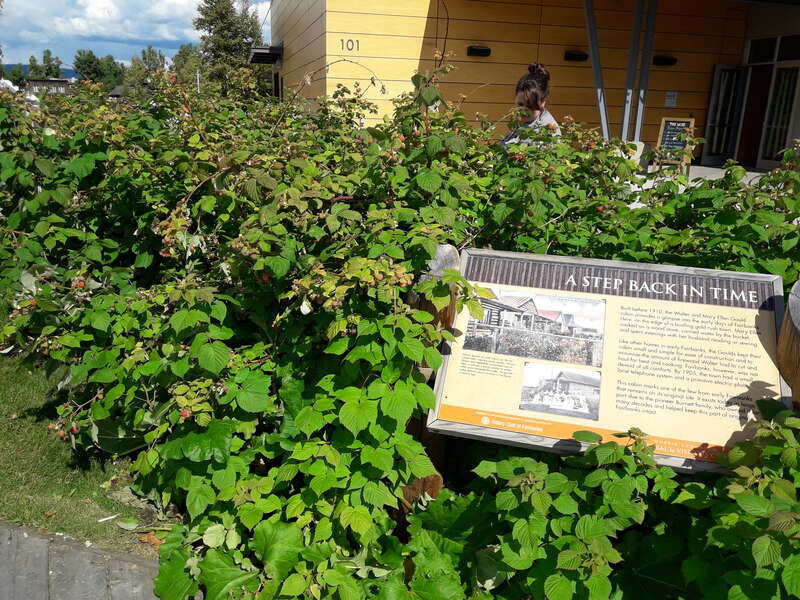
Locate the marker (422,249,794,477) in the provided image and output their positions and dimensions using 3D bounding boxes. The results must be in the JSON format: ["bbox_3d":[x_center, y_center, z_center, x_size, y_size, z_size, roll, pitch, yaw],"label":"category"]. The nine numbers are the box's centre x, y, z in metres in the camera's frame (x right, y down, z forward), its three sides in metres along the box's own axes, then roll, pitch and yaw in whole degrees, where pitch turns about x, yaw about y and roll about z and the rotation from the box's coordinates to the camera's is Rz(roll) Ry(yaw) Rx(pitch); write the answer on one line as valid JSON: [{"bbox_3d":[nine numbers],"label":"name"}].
[{"bbox_3d":[0.602,0.156,1.893,0.950,0.050,0.610,5,60,15],"label":"marker"}]

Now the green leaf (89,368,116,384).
[{"bbox_3d":[-1.172,0.299,2.550,0.108,0.022,0.078,-6,50,-25],"label":"green leaf"}]

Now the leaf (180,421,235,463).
[{"bbox_3d":[-0.654,0.481,2.200,0.170,0.040,0.150,-1,44,-15],"label":"leaf"}]

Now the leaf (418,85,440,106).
[{"bbox_3d":[0.121,-0.833,2.650,0.090,0.090,0.030,2,-14,2],"label":"leaf"}]

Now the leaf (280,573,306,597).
[{"bbox_3d":[-0.324,0.866,1.970,0.082,0.020,0.080,-2,54,-10],"label":"leaf"}]

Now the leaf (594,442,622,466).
[{"bbox_3d":[0.532,0.391,1.650,0.071,0.020,0.063,7,57,19],"label":"leaf"}]

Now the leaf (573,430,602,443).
[{"bbox_3d":[0.487,0.354,1.680,0.076,0.015,0.055,6,35,17],"label":"leaf"}]

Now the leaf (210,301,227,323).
[{"bbox_3d":[-0.652,0.045,2.330,0.058,0.086,0.030,-3,-18,-16],"label":"leaf"}]

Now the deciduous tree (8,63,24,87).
[{"bbox_3d":[-44.528,-24.802,75.798,2.400,5.680,2.400,-7,19,-28],"label":"deciduous tree"}]

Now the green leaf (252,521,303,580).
[{"bbox_3d":[-0.383,0.786,2.030,0.158,0.050,0.185,-2,61,-11],"label":"green leaf"}]

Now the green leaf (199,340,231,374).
[{"bbox_3d":[-0.616,0.191,2.150,0.100,0.020,0.115,-1,60,-15],"label":"green leaf"}]

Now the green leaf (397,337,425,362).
[{"bbox_3d":[0.031,0.145,1.900,0.085,0.018,0.066,37,67,19],"label":"green leaf"}]

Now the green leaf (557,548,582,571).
[{"bbox_3d":[0.372,0.569,1.420,0.062,0.015,0.046,-21,37,-22],"label":"green leaf"}]

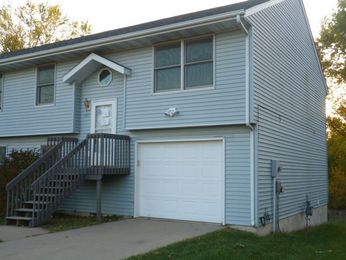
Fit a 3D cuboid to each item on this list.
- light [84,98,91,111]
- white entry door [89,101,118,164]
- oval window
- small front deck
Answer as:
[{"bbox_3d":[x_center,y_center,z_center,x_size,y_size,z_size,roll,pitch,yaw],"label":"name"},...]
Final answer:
[{"bbox_3d":[-2.715,-0.802,13.053,0.161,0.382,0.191,-3,-7,30],"label":"light"},{"bbox_3d":[-2.171,0.096,12.736,1.035,2.091,0.101,-3,-7,30],"label":"white entry door"},{"bbox_3d":[-2.128,-1.648,12.899,0.593,0.593,0.080,-3,-7,30],"label":"oval window"},{"bbox_3d":[-2.950,1.290,11.299,2.131,2.422,3.035,-3,-7,30],"label":"small front deck"}]

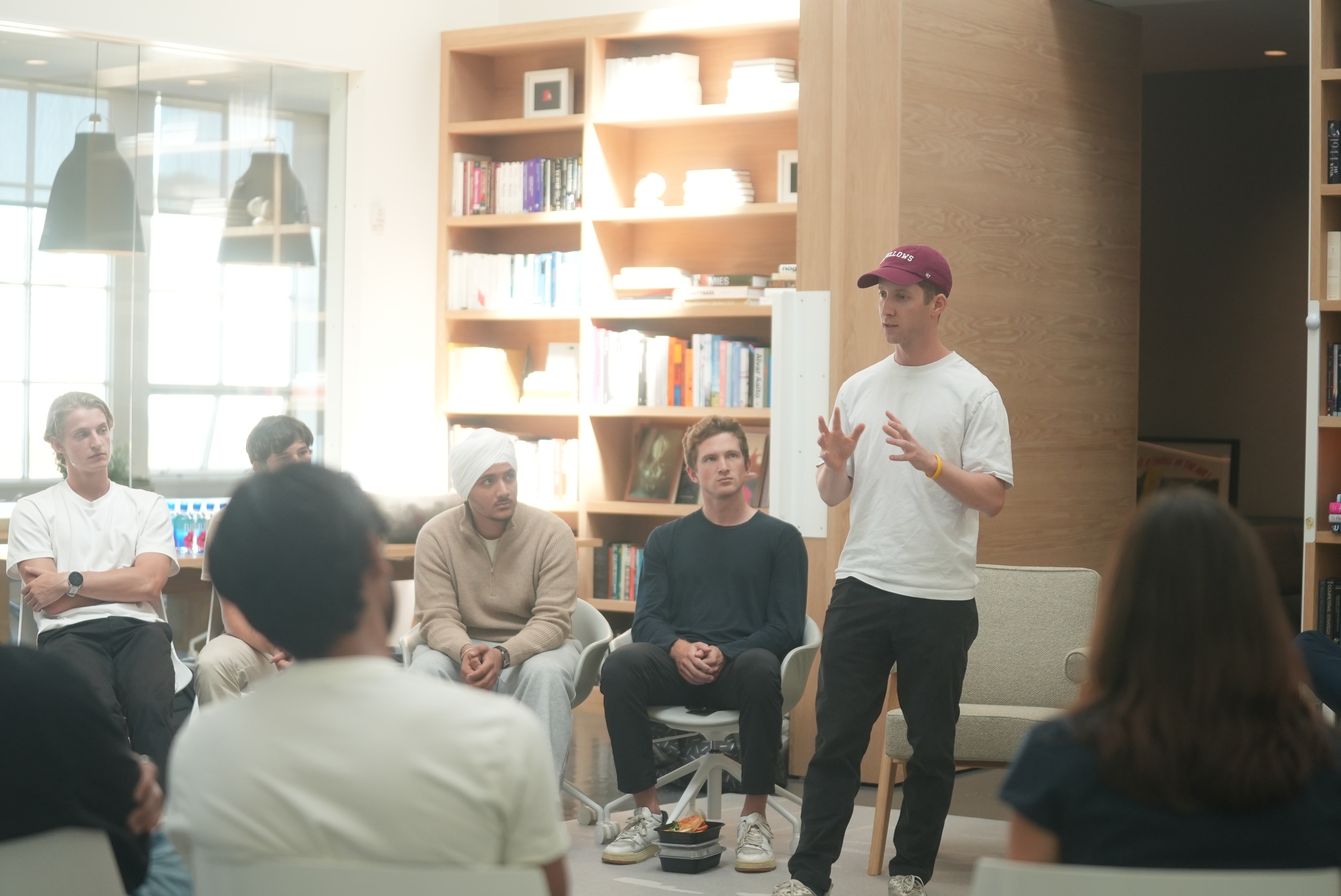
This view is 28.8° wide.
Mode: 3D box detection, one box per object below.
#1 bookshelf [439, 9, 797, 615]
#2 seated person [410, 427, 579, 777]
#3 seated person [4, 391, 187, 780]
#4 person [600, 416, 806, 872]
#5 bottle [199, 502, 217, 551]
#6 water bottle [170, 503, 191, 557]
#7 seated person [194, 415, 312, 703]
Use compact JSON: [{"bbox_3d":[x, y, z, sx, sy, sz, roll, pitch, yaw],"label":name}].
[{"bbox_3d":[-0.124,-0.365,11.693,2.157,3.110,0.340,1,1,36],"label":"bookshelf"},{"bbox_3d":[-0.525,0.579,7.955,0.550,1.265,0.800,1,0,3],"label":"seated person"},{"bbox_3d":[-1.739,0.511,7.984,0.530,1.360,0.920,1,0,-15],"label":"seated person"},{"bbox_3d":[0.121,0.563,7.934,0.570,1.320,0.800,1,0,12],"label":"person"},{"bbox_3d":[-1.792,0.311,10.140,0.062,0.208,0.062,1,1,-39],"label":"bottle"},{"bbox_3d":[-1.878,0.308,10.060,0.062,0.208,0.062,1,1,-39],"label":"water bottle"},{"bbox_3d":[-1.289,0.546,8.305,0.530,1.300,0.800,1,0,-7],"label":"seated person"}]

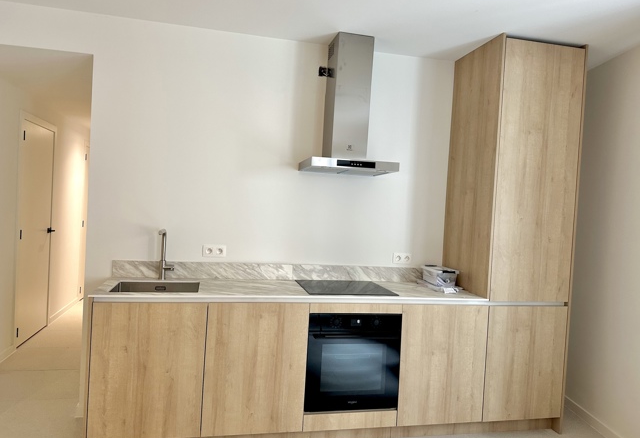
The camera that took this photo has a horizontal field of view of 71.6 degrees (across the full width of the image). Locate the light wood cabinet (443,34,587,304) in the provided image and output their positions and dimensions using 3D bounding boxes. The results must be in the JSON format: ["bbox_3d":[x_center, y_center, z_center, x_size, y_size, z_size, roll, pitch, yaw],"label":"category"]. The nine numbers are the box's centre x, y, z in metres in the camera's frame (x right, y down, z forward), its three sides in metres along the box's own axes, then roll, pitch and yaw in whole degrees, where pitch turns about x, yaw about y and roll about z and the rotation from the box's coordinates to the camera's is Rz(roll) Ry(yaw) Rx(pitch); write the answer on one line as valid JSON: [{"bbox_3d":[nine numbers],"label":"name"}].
[{"bbox_3d":[1.394,-0.327,3.270,0.640,1.759,0.629,3,1,-12],"label":"light wood cabinet"}]

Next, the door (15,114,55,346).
[{"bbox_3d":[-2.897,0.128,4.539,0.045,2.162,0.810,3,1,-14],"label":"door"}]

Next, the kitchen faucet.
[{"bbox_3d":[-1.012,0.246,2.915,0.091,0.342,0.233,3,1,-12],"label":"kitchen faucet"}]

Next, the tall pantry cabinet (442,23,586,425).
[{"bbox_3d":[1.369,0.132,3.280,0.640,2.678,0.629,3,1,-12],"label":"tall pantry cabinet"}]

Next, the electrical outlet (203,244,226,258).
[{"bbox_3d":[-0.746,0.228,3.143,0.160,0.079,0.012,3,1,-12],"label":"electrical outlet"}]

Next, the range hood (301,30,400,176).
[{"bbox_3d":[0.208,-0.796,3.071,0.592,0.935,0.485,3,1,-12],"label":"range hood"}]

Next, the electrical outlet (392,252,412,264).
[{"bbox_3d":[0.640,0.309,3.445,0.154,0.079,0.012,3,1,-12],"label":"electrical outlet"}]

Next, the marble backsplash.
[{"bbox_3d":[-0.215,0.393,3.258,2.435,0.120,0.021,3,1,-12],"label":"marble backsplash"}]

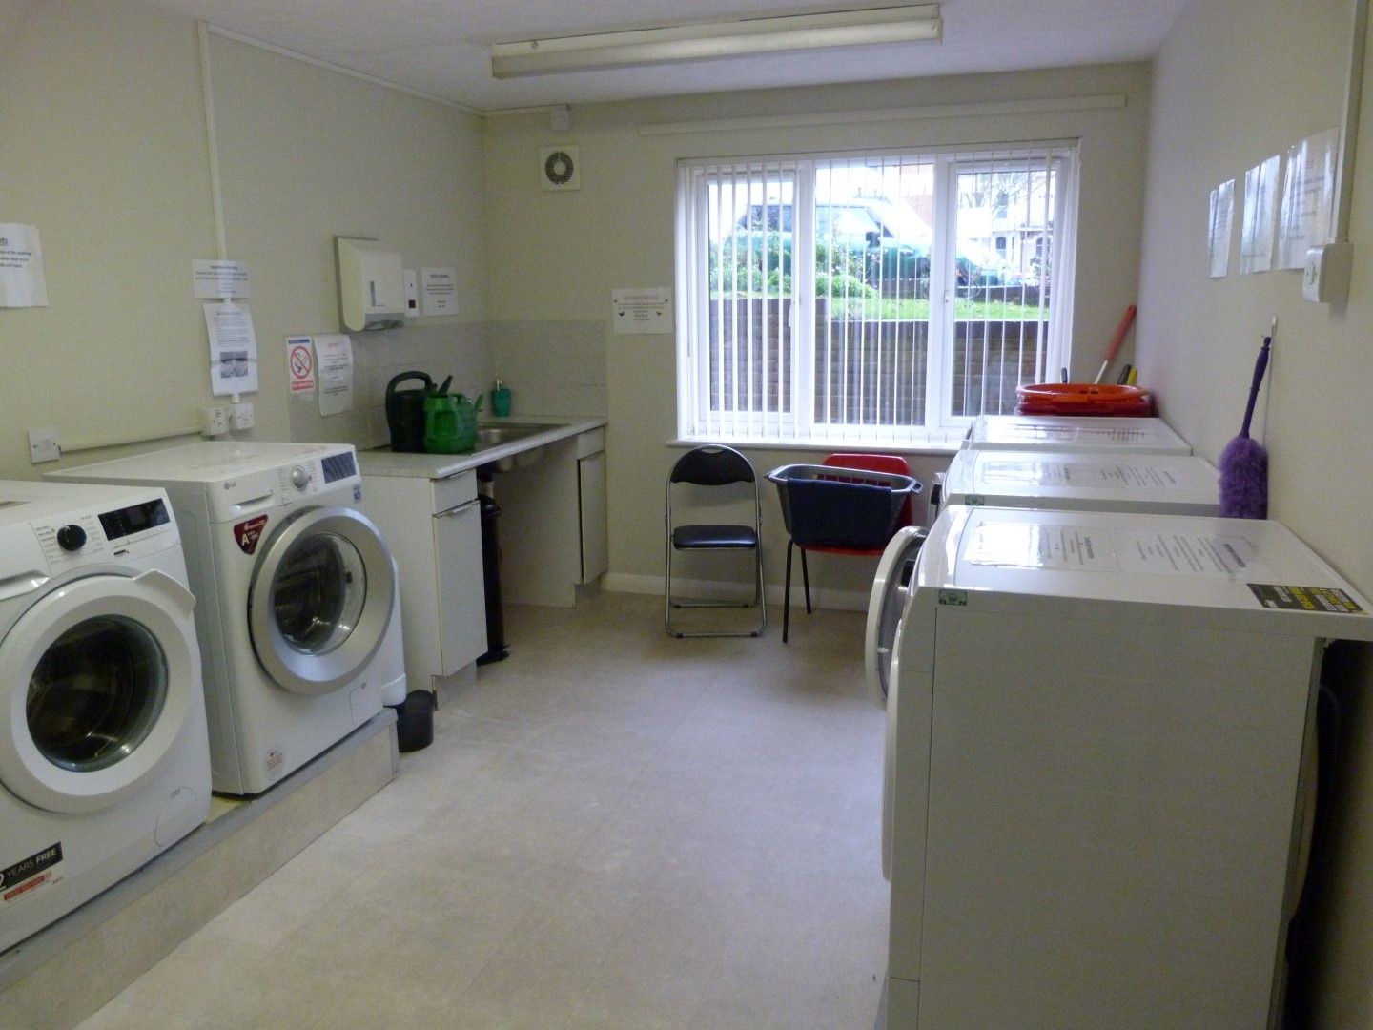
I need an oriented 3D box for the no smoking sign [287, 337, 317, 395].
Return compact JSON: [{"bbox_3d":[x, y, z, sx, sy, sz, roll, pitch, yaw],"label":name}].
[{"bbox_3d":[-1.420,-0.557,3.670,0.008,0.200,0.138,3,13,17],"label":"no smoking sign"}]

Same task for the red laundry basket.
[{"bbox_3d":[1.465,-0.350,3.679,0.470,0.240,0.470,3,13,17],"label":"red laundry basket"}]

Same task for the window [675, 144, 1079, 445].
[{"bbox_3d":[0.800,-0.953,4.471,1.735,1.310,0.120,3,13,17],"label":"window"}]

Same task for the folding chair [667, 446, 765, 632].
[{"bbox_3d":[0.128,0.107,4.532,0.455,0.795,0.470,-1,12,-2],"label":"folding chair"}]

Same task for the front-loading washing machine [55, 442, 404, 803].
[{"bbox_3d":[-1.325,0.259,2.912,0.580,0.850,0.600,3,13,17],"label":"front-loading washing machine"}]

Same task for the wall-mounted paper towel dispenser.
[{"bbox_3d":[-1.252,-0.917,3.957,0.120,0.360,0.275,3,13,17],"label":"wall-mounted paper towel dispenser"}]

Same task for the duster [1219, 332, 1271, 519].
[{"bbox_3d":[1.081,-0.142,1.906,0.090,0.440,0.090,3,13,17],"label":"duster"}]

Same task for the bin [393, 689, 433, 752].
[{"bbox_3d":[-0.957,0.672,3.394,0.220,0.200,0.220,3,13,17],"label":"bin"}]

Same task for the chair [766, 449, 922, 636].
[{"bbox_3d":[0.752,0.141,4.372,0.550,0.785,0.500,4,13,20],"label":"chair"}]

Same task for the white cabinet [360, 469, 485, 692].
[{"bbox_3d":[-1.113,0.254,3.783,0.575,0.855,0.320,3,13,17],"label":"white cabinet"}]

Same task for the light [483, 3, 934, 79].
[{"bbox_3d":[0.064,-1.605,3.385,1.570,0.102,0.110,3,13,17],"label":"light"}]

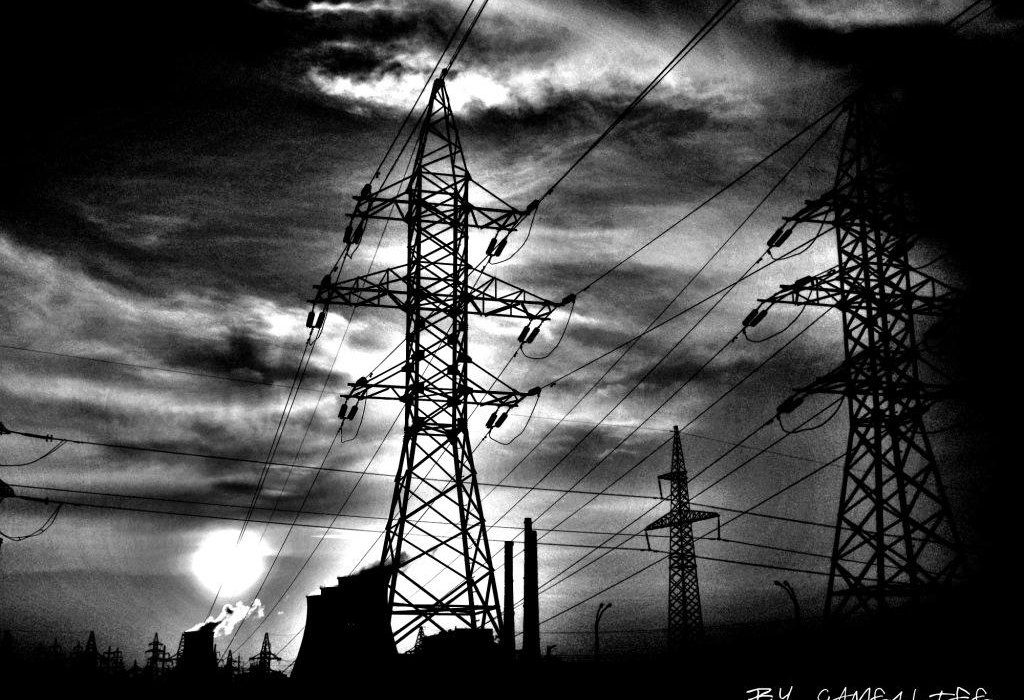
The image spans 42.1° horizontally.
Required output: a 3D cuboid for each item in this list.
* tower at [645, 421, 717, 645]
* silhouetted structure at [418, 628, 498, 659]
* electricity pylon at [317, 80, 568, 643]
[{"bbox_3d":[25.514,30.754,198.823,4.600,39.000,16.000,10,-18,-34],"label":"tower"},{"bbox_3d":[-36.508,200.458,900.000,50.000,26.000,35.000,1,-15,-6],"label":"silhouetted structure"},{"bbox_3d":[-3.146,0.049,55.576,10.700,25.000,4.900,4,-16,-15],"label":"electricity pylon"}]

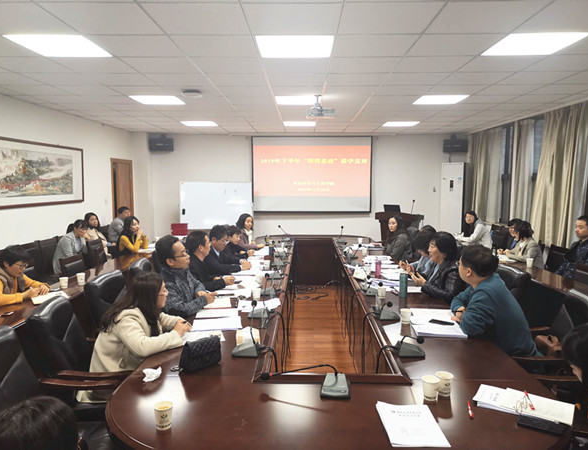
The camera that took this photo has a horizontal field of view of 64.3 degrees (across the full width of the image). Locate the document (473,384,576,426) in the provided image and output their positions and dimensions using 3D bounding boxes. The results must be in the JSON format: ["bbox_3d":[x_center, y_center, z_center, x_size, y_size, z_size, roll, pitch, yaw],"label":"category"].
[{"bbox_3d":[0.912,0.720,1.862,0.340,0.025,0.205,4,6,33],"label":"document"}]

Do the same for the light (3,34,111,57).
[{"bbox_3d":[-1.791,-1.386,3.618,0.590,0.050,0.590,0,5,1],"label":"light"}]

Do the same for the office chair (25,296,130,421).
[{"bbox_3d":[-1.027,0.913,2.756,0.700,1.040,0.630,0,5,1],"label":"office chair"}]

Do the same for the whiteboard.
[{"bbox_3d":[-1.573,-0.398,9.640,1.470,0.970,0.050,0,5,1],"label":"whiteboard"}]

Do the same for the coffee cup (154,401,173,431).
[{"bbox_3d":[-0.507,0.747,1.816,0.074,0.088,0.074,0,5,0],"label":"coffee cup"}]

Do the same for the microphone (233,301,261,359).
[{"bbox_3d":[-0.252,0.535,2.466,0.150,0.280,0.125,0,5,1],"label":"microphone"}]

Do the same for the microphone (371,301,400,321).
[{"bbox_3d":[0.642,0.577,3.202,0.180,0.115,0.125,0,5,1],"label":"microphone"}]

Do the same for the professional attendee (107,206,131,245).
[{"bbox_3d":[-2.842,0.291,7.978,0.700,1.220,0.500,-1,5,-7],"label":"professional attendee"}]

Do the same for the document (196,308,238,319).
[{"bbox_3d":[-0.507,0.604,3.167,0.290,0.012,0.210,0,5,-5],"label":"document"}]

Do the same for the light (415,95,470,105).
[{"bbox_3d":[1.833,-1.557,5.856,0.590,0.050,0.600,0,5,1],"label":"light"}]

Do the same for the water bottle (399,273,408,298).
[{"bbox_3d":[0.898,0.490,3.806,0.068,0.190,0.068,0,5,1],"label":"water bottle"}]

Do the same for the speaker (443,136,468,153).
[{"bbox_3d":[3.312,-1.633,9.601,0.520,0.300,0.280,2,5,21],"label":"speaker"}]

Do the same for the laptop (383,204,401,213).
[{"bbox_3d":[1.946,-0.291,9.273,0.330,0.220,0.260,2,5,19],"label":"laptop"}]

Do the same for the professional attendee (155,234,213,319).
[{"bbox_3d":[-0.837,0.692,3.424,0.700,1.285,0.540,-1,5,-9],"label":"professional attendee"}]

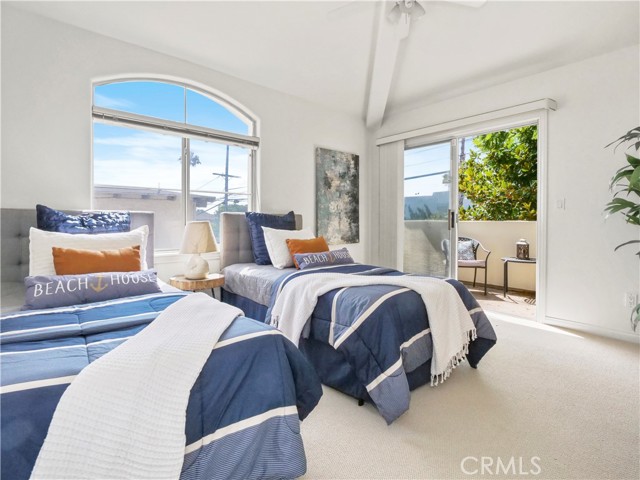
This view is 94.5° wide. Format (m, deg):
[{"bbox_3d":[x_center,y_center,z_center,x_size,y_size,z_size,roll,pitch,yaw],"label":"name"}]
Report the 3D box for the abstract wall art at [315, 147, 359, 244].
[{"bbox_3d":[0.277,-0.593,4.225,0.800,1.300,0.040,-2,3,-40],"label":"abstract wall art"}]

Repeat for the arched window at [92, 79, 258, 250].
[{"bbox_3d":[-1.310,-0.730,2.965,1.500,1.660,0.100,-2,3,-40],"label":"arched window"}]

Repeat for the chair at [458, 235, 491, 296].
[{"bbox_3d":[2.230,0.350,4.580,0.640,0.830,0.640,1,2,22],"label":"chair"}]

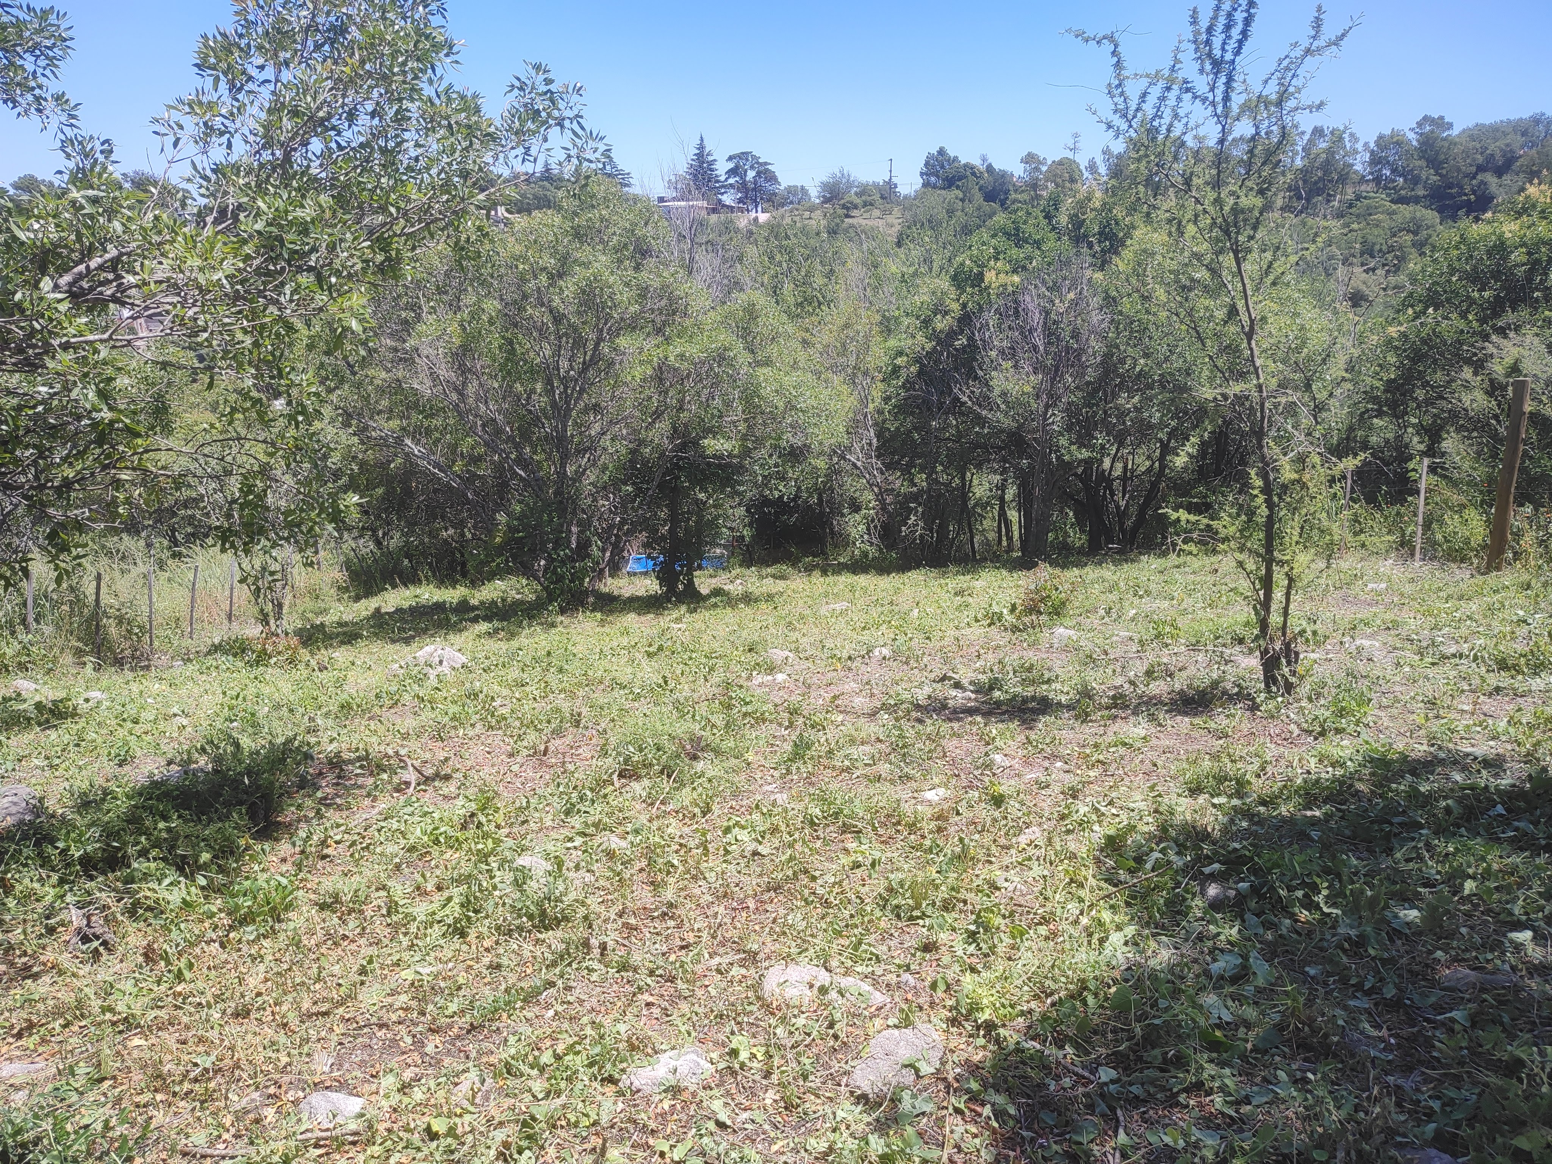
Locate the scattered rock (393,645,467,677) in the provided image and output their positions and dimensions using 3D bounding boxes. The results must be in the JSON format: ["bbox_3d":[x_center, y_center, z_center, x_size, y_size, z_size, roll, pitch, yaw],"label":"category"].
[{"bbox_3d":[-3.088,0.709,9.200,0.620,0.210,0.400,1,7,0],"label":"scattered rock"}]

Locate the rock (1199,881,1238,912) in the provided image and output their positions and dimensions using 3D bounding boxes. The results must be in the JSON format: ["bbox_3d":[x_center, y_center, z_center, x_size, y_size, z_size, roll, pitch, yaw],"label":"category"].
[{"bbox_3d":[1.431,1.016,3.330,0.115,0.070,0.095,1,7,0],"label":"rock"}]

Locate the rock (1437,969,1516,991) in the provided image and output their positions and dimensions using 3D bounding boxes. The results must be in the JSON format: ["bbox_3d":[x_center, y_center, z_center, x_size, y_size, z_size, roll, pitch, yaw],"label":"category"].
[{"bbox_3d":[1.905,1.081,2.800,0.185,0.045,0.090,2,7,12],"label":"rock"}]

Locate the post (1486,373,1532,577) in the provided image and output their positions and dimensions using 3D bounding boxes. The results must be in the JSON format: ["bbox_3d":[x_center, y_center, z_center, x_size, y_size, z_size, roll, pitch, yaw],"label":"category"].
[{"bbox_3d":[6.965,-1.020,9.800,0.150,1.830,0.150,4,7,0],"label":"post"}]

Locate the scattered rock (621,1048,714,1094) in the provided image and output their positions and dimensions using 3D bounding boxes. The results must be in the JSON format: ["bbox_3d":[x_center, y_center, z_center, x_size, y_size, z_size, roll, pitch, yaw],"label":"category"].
[{"bbox_3d":[-0.277,1.248,2.630,0.225,0.065,0.130,-1,7,-15],"label":"scattered rock"}]

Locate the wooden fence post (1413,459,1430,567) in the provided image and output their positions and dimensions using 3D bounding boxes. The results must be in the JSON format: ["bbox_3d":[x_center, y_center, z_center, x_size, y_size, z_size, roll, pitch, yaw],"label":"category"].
[{"bbox_3d":[7.392,-0.819,11.800,0.052,1.210,0.052,1,7,0],"label":"wooden fence post"}]

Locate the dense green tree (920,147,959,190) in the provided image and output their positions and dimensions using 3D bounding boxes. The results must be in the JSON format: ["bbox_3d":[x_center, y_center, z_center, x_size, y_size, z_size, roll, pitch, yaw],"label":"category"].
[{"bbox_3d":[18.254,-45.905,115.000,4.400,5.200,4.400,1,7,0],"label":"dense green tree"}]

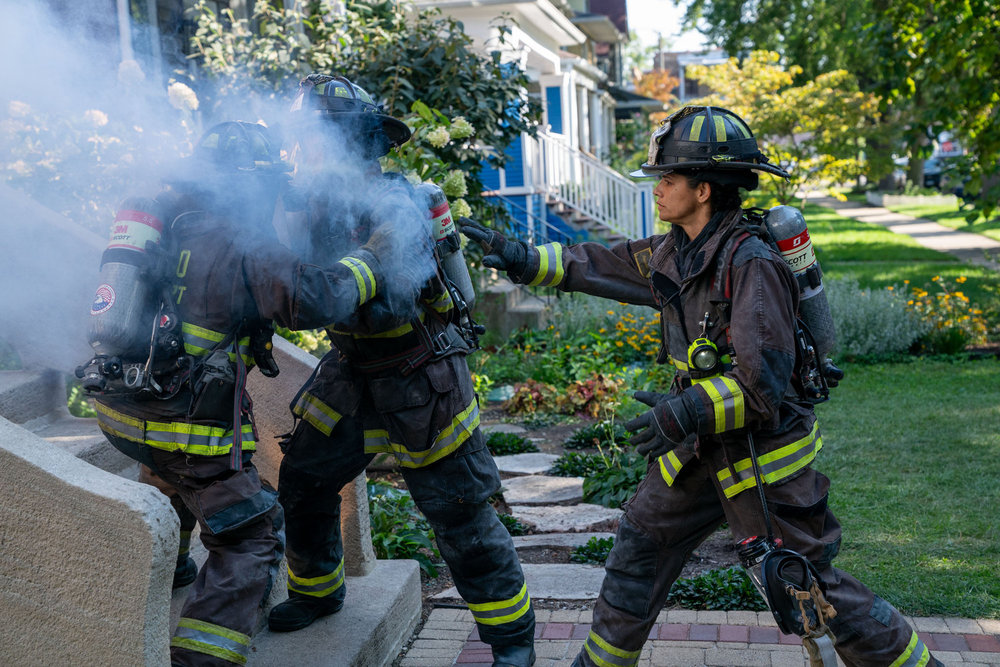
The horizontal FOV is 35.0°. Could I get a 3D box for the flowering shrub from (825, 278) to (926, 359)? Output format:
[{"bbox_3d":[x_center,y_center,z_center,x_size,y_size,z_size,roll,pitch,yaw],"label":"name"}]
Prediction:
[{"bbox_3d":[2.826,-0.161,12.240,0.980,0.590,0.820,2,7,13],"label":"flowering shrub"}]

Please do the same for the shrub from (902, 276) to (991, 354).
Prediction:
[{"bbox_3d":[3.491,-0.165,12.317,0.680,0.580,0.600,2,7,16],"label":"shrub"}]

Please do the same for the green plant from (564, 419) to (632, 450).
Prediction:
[{"bbox_3d":[0.531,0.514,8.358,0.390,0.140,0.350,0,7,4],"label":"green plant"}]

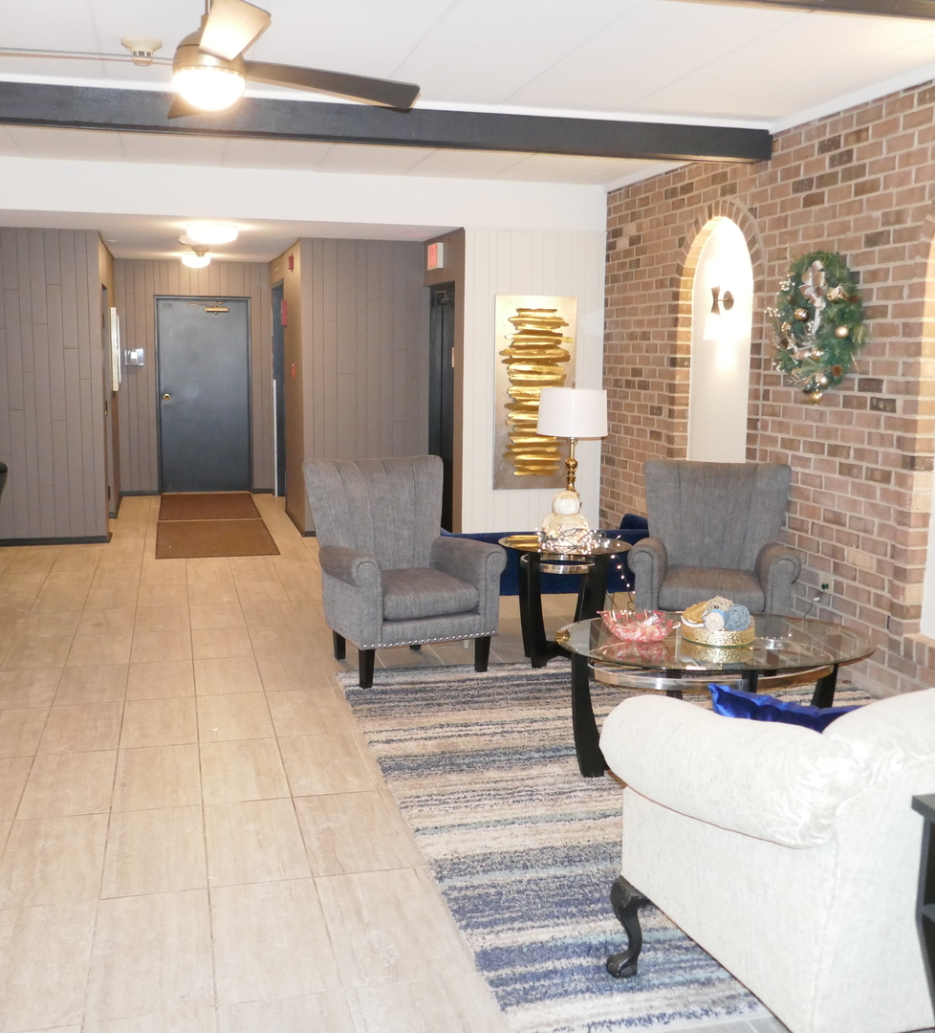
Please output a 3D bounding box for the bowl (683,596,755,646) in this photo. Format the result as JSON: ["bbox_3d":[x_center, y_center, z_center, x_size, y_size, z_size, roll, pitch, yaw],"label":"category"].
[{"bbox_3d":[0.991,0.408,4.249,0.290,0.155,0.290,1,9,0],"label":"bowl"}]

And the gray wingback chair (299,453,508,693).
[{"bbox_3d":[-0.334,0.244,5.466,0.770,1.030,0.730,-4,10,-28],"label":"gray wingback chair"}]

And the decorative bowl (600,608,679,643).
[{"bbox_3d":[0.685,0.431,4.258,0.310,0.095,0.300,-1,9,-15],"label":"decorative bowl"}]

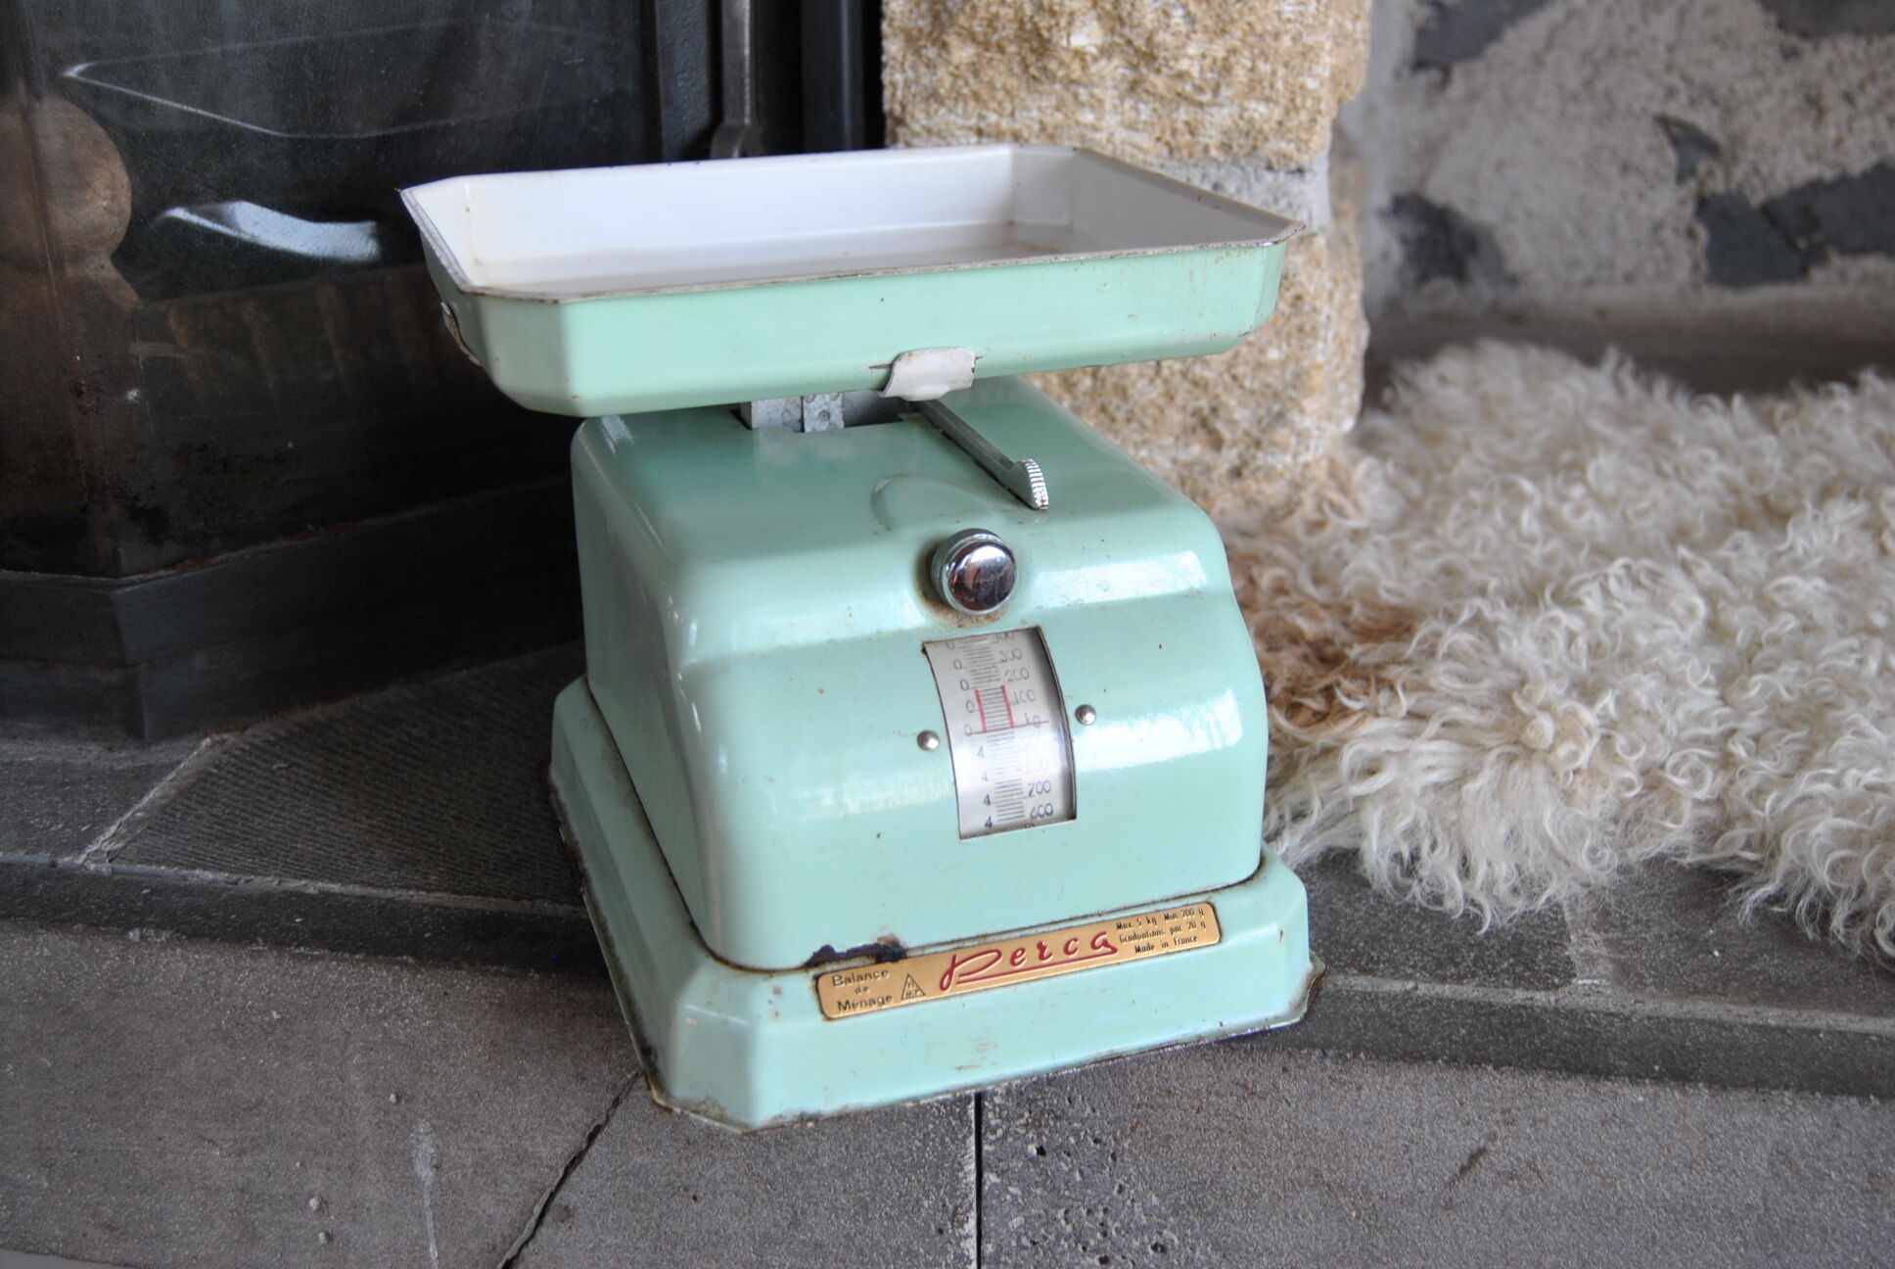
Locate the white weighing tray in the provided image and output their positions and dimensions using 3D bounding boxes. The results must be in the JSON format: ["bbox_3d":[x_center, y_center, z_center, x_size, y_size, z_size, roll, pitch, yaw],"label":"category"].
[{"bbox_3d":[-0.040,-0.124,0.695,0.260,0.040,0.217,-8,23,-17],"label":"white weighing tray"}]

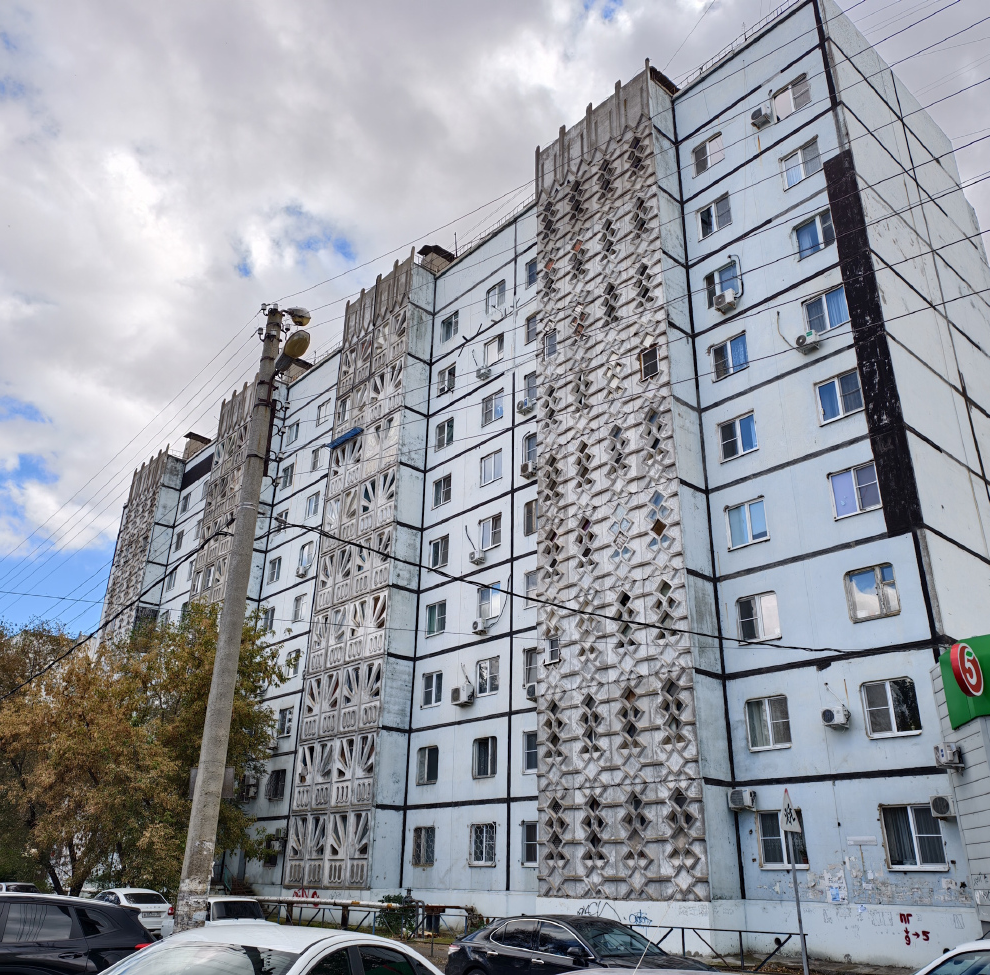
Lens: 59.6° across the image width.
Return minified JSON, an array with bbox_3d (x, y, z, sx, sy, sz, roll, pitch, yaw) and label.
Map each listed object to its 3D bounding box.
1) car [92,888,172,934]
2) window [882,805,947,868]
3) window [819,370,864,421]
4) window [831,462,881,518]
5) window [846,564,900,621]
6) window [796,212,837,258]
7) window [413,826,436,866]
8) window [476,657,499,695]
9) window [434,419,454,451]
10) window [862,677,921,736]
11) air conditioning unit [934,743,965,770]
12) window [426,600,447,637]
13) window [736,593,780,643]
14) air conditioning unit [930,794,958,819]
[{"bbox_3d":[-11.650,13.530,27.350,1.700,1.490,4.260,21,-31,-37],"label":"car"},{"bbox_3d":[9.373,7.805,19.305,0.150,1.337,1.287,21,-31,-37],"label":"window"},{"bbox_3d":[9.475,-2.458,23.685,0.150,1.300,1.220,21,-31,-37],"label":"window"},{"bbox_3d":[9.418,0.094,22.535,0.150,1.300,1.220,21,-31,-37],"label":"window"},{"bbox_3d":[9.458,2.651,21.652,0.150,1.274,1.240,21,-31,-37],"label":"window"},{"bbox_3d":[9.729,-7.629,26.208,0.150,1.200,1.177,21,-31,-37],"label":"window"},{"bbox_3d":[-2.512,12.968,31.242,0.150,1.300,1.220,21,-31,-37],"label":"window"},{"bbox_3d":[-0.216,6.895,31.285,0.150,1.300,1.210,21,-31,-37],"label":"window"},{"bbox_3d":[-2.175,-2.345,38.145,0.150,1.300,1.250,21,-31,-37],"label":"window"},{"bbox_3d":[9.400,5.221,20.501,0.150,1.285,1.270,21,-31,-37],"label":"window"},{"bbox_3d":[9.900,5.855,18.871,0.290,0.470,0.660,-2,-25,8],"label":"air conditioning unit"},{"bbox_3d":[-2.302,5.293,34.650,0.150,1.300,1.220,21,-31,-37],"label":"window"},{"bbox_3d":[7.472,3.724,24.564,0.150,1.364,1.297,21,-31,-37],"label":"window"},{"bbox_3d":[9.829,6.875,18.606,0.310,0.440,0.700,21,-31,-37],"label":"air conditioning unit"}]

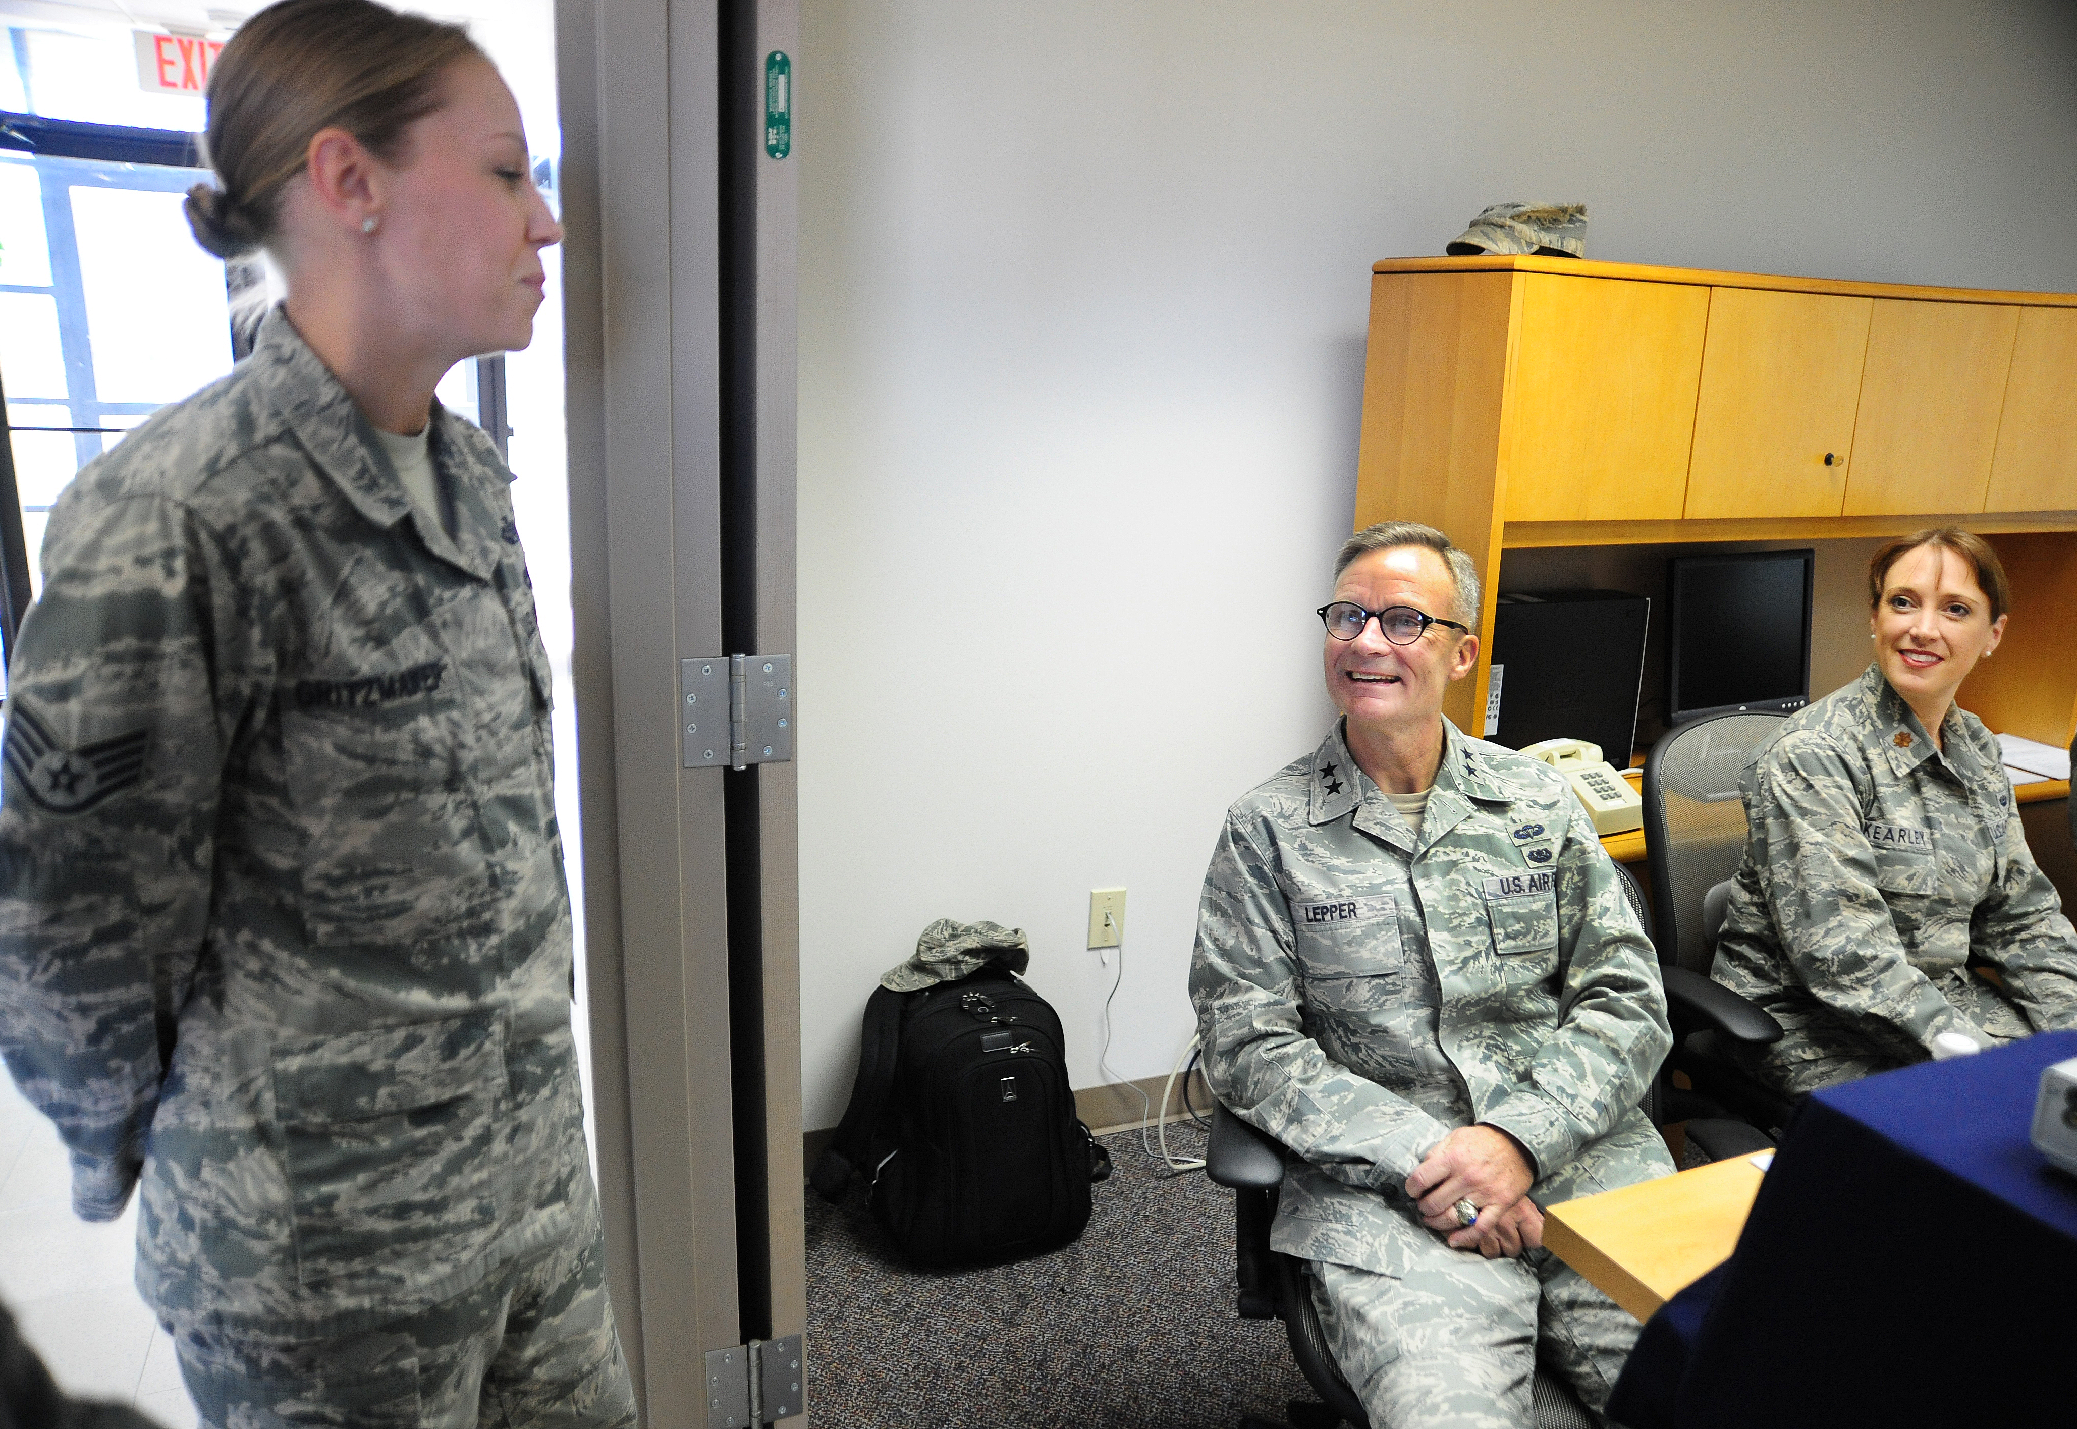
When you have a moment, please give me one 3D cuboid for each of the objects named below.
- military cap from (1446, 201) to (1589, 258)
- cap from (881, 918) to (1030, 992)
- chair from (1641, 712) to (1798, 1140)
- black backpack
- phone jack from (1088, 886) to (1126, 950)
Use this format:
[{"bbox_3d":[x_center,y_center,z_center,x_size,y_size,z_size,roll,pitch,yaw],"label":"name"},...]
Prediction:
[{"bbox_3d":[0.827,-0.812,2.431,0.235,0.100,0.170,-8,16,-37],"label":"military cap"},{"bbox_3d":[-0.141,0.407,2.421,0.245,0.100,0.165,-6,15,-24],"label":"cap"},{"bbox_3d":[1.210,0.523,2.050,0.660,0.970,0.660,-8,16,-36],"label":"chair"},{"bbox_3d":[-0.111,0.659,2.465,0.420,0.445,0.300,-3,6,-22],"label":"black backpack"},{"bbox_3d":[0.132,0.385,2.687,0.071,0.115,0.012,-3,13,-22],"label":"phone jack"}]

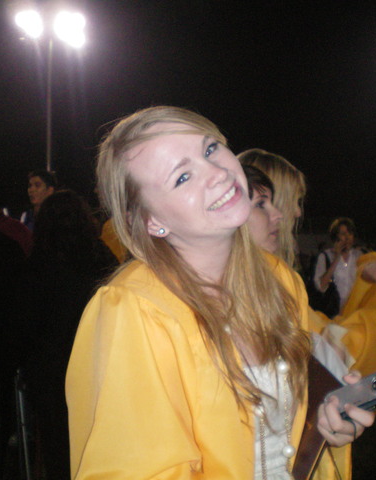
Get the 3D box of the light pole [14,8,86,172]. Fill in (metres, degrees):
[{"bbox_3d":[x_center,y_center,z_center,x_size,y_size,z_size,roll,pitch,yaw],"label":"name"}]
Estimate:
[{"bbox_3d":[-8.955,-5.837,45.269,4.200,17.650,0.900,0,-2,-10],"label":"light pole"}]

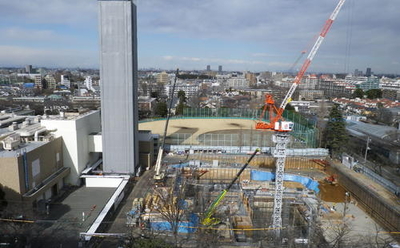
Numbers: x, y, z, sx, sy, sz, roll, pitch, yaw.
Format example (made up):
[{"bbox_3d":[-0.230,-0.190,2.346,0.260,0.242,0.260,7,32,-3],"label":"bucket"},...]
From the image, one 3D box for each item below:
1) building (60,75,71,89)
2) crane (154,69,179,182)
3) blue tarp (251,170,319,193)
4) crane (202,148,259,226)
[{"bbox_3d":[-228.940,-70.090,551.520,14.000,24.500,14.000,-2,10,-14],"label":"building"},{"bbox_3d":[-10.990,0.020,107.720,3.400,36.600,15.500,5,10,24],"label":"crane"},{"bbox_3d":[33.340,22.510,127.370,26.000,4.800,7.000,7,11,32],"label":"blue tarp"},{"bbox_3d":[9.100,17.860,91.150,20.600,20.400,3.600,-6,12,-35],"label":"crane"}]

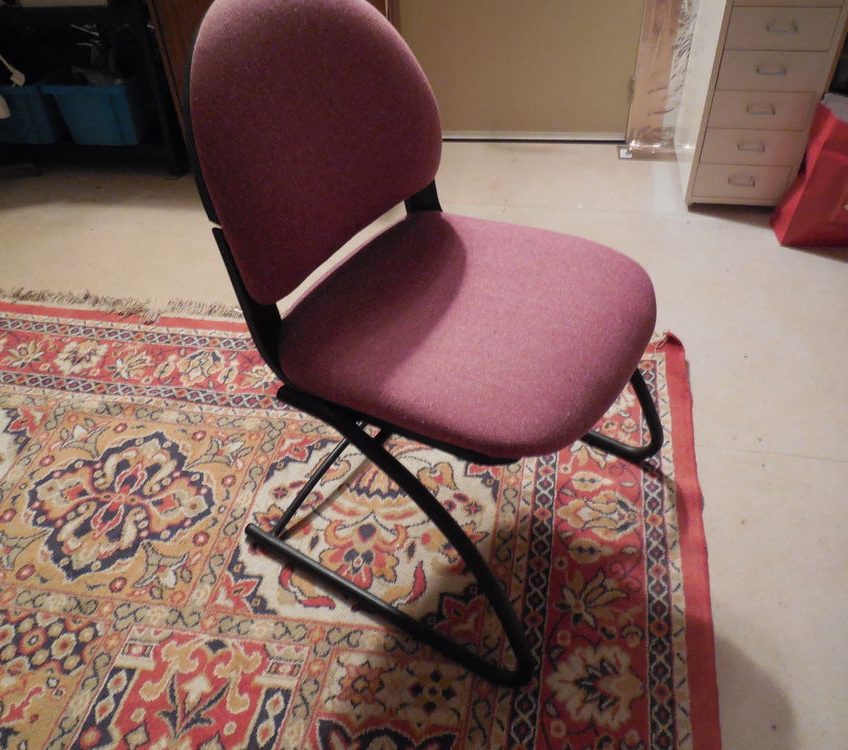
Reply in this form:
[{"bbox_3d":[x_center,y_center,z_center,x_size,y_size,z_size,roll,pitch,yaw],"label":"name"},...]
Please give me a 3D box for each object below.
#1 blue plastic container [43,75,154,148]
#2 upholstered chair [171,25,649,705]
[{"bbox_3d":[-1.052,-0.987,2.542,0.300,0.215,0.410,3,43,8],"label":"blue plastic container"},{"bbox_3d":[0.041,-0.080,1.093,0.605,0.875,0.562,23,49,26],"label":"upholstered chair"}]

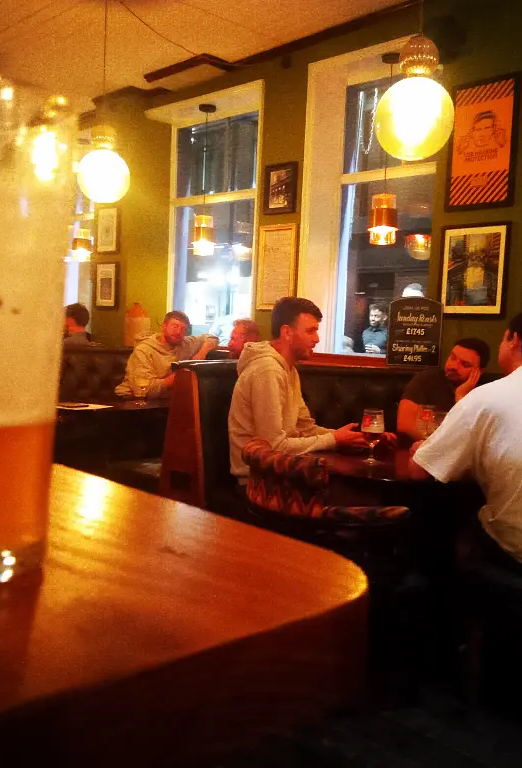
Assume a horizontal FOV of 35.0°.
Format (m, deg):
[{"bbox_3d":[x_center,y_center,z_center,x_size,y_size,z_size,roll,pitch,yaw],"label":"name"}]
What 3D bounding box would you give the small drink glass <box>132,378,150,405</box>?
[{"bbox_3d":[-0.669,0.026,4.600,0.085,0.170,0.085,2,5,0],"label":"small drink glass"}]

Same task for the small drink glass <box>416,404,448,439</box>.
[{"bbox_3d":[0.641,0.191,3.150,0.088,0.190,0.088,-2,7,-43],"label":"small drink glass"}]

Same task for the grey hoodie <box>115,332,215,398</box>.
[{"bbox_3d":[-0.600,-0.046,5.200,0.620,0.600,0.450,2,5,-8],"label":"grey hoodie"}]

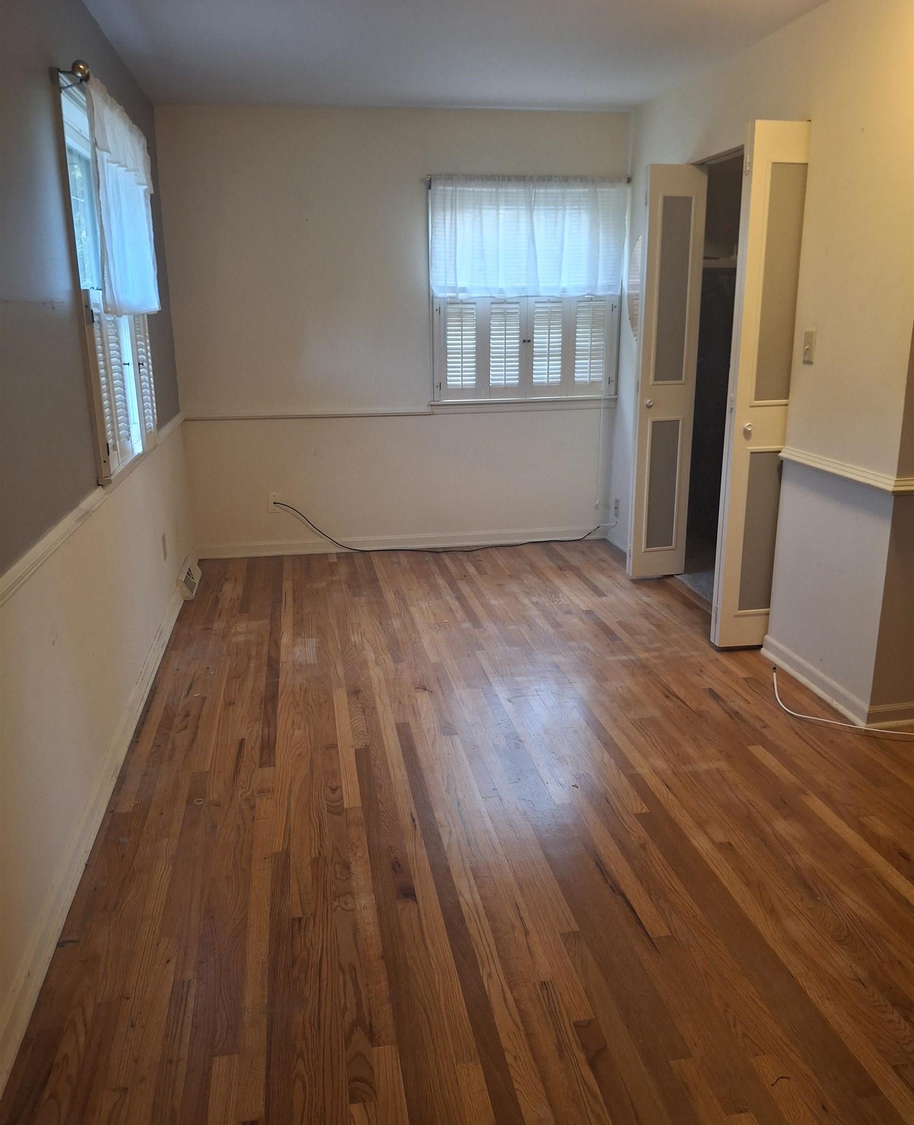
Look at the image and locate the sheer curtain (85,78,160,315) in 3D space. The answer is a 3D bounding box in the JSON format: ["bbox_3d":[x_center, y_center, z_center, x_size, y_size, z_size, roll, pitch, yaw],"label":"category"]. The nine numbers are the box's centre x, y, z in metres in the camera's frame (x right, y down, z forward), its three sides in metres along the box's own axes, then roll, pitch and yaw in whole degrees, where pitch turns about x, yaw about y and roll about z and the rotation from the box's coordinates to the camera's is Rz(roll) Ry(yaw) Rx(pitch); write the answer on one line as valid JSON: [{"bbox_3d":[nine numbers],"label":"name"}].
[{"bbox_3d":[-1.167,-1.242,3.146,0.070,0.675,1.100,-3,17,-9],"label":"sheer curtain"}]

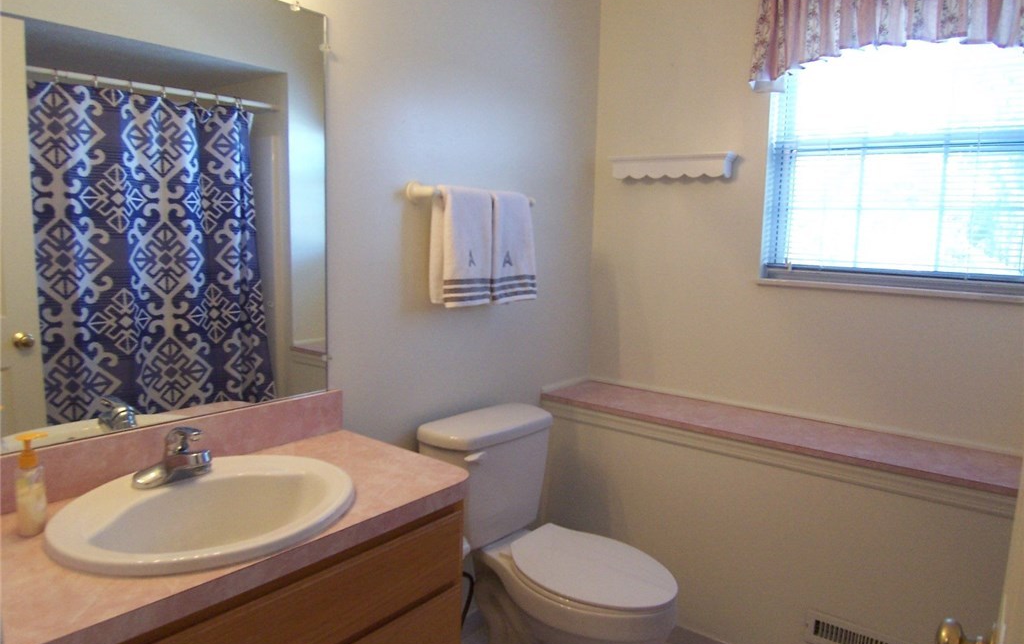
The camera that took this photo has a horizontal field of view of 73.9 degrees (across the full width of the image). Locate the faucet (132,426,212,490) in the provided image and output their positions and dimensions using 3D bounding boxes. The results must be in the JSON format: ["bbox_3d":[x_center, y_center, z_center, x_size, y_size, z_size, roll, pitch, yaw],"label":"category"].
[{"bbox_3d":[-0.642,0.264,1.345,0.163,0.097,0.153,7,9,38],"label":"faucet"}]

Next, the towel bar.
[{"bbox_3d":[-0.104,-0.379,2.072,0.081,0.066,0.512,7,9,38],"label":"towel bar"}]

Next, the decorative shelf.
[{"bbox_3d":[0.555,-0.548,2.426,0.457,0.085,0.078,7,9,38],"label":"decorative shelf"}]

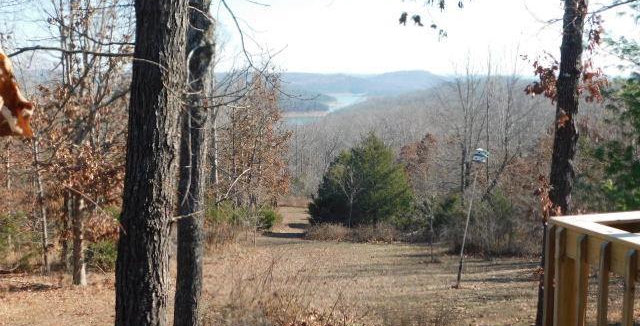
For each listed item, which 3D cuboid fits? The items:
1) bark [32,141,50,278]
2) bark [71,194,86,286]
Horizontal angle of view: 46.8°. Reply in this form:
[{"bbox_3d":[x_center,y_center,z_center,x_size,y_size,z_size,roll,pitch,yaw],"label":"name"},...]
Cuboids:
[{"bbox_3d":[-8.398,1.342,22.300,0.340,4.200,0.300,-2,7,-21],"label":"bark"},{"bbox_3d":[-6.695,2.121,20.500,0.370,2.550,0.360,-2,6,-18],"label":"bark"}]

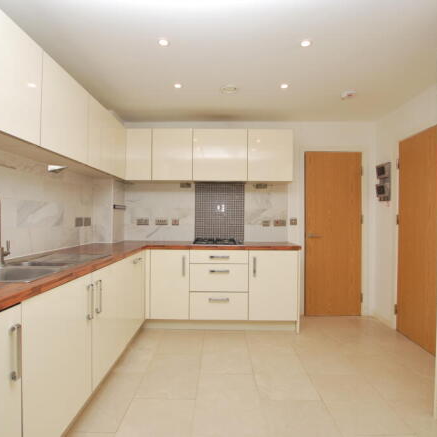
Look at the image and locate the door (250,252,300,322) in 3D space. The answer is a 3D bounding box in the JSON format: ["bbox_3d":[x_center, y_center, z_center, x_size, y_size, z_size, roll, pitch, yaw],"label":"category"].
[{"bbox_3d":[0.561,0.684,2.782,0.492,0.710,0.022,1,0,0],"label":"door"}]

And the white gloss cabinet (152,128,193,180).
[{"bbox_3d":[-0.501,-0.697,3.133,0.446,0.572,0.326,0,0,0],"label":"white gloss cabinet"}]

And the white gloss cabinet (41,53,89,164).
[{"bbox_3d":[-1.198,-0.712,1.908,0.303,0.574,0.587,0,0,0],"label":"white gloss cabinet"}]

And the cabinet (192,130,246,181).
[{"bbox_3d":[0.022,-0.693,3.130,0.600,0.572,0.326,0,0,0],"label":"cabinet"}]

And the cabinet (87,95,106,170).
[{"bbox_3d":[-1.195,-0.714,2.349,0.303,0.574,0.320,0,0,0],"label":"cabinet"}]

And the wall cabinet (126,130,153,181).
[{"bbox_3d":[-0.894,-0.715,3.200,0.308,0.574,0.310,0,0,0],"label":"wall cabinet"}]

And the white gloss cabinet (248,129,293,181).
[{"bbox_3d":[0.575,-0.706,3.191,0.501,0.574,0.310,0,0,0],"label":"white gloss cabinet"}]

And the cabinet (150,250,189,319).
[{"bbox_3d":[-0.491,0.679,3.063,0.401,0.720,0.568,0,0,0],"label":"cabinet"}]

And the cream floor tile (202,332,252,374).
[{"bbox_3d":[0.063,1.195,2.383,0.414,0.010,0.610,0,0,0],"label":"cream floor tile"}]

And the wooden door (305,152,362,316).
[{"bbox_3d":[1.406,0.189,3.356,0.692,2.001,0.045,0,0,0],"label":"wooden door"}]

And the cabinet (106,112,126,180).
[{"bbox_3d":[-1.181,-0.702,2.733,0.326,0.572,0.500,0,0,0],"label":"cabinet"}]

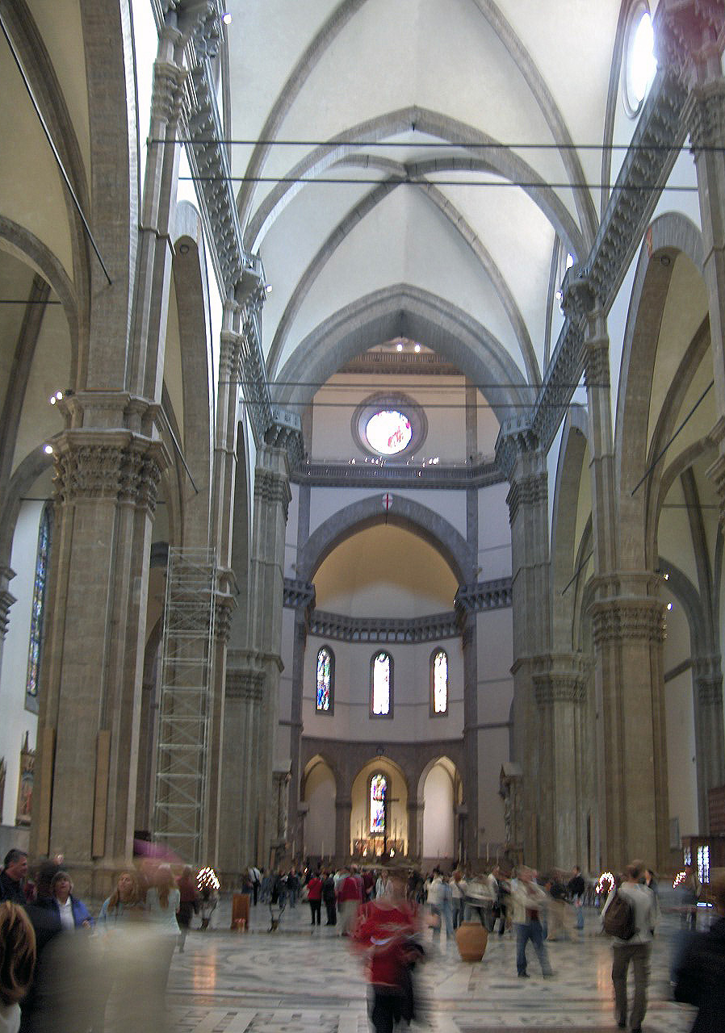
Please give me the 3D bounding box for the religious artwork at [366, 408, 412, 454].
[{"bbox_3d":[2.754,-9.084,126.070,5.000,5.180,0.300,1,-17,0],"label":"religious artwork"}]

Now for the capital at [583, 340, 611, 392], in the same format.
[{"bbox_3d":[11.425,-7.159,57.785,1.100,2.560,2.200,1,-17,0],"label":"capital"}]

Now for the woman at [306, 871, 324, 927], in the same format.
[{"bbox_3d":[-1.419,11.477,34.972,0.520,1.610,0.380,3,-17,-5],"label":"woman"}]

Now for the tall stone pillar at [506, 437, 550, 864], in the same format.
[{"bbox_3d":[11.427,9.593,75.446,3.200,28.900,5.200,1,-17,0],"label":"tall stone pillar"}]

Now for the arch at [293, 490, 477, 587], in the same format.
[{"bbox_3d":[2.575,3.002,124.486,18.000,10.300,4.200,1,-17,0],"label":"arch"}]

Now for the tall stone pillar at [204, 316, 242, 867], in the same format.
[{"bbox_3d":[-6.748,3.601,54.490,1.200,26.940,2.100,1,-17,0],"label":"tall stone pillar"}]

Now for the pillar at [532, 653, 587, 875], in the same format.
[{"bbox_3d":[11.968,15.903,71.690,3.000,14.350,3.000,1,-17,0],"label":"pillar"}]

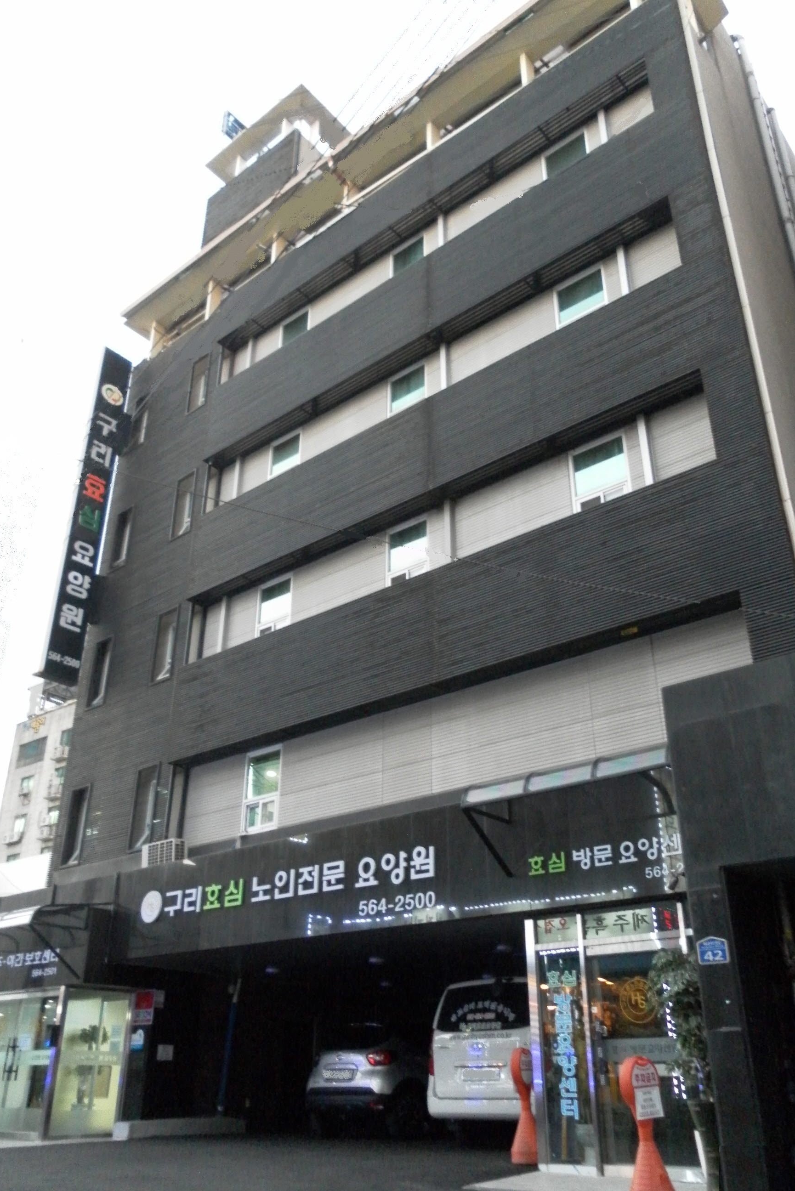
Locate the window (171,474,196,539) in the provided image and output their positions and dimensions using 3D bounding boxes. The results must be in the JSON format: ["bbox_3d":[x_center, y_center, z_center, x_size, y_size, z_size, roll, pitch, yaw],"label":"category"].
[{"bbox_3d":[-4.245,-1.816,19.444,0.590,1.480,0.180,-21,-33,35],"label":"window"}]

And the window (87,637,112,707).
[{"bbox_3d":[-5.943,1.588,19.374,0.615,1.420,0.180,-21,-33,35],"label":"window"}]

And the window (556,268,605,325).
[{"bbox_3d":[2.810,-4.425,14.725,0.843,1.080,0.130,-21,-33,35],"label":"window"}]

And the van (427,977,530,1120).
[{"bbox_3d":[2.687,6.817,13.963,1.920,1.925,5.130,-21,-35,35],"label":"van"}]

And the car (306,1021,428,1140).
[{"bbox_3d":[0.455,7.878,15.621,1.780,1.566,4.120,-21,-35,35],"label":"car"}]

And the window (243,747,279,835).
[{"bbox_3d":[-2.231,3.187,15.822,0.851,1.363,0.150,-21,-35,35],"label":"window"}]

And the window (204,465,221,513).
[{"bbox_3d":[-3.743,-2.222,19.621,0.468,1.343,0.200,-21,-35,35],"label":"window"}]

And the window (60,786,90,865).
[{"bbox_3d":[-6.001,4.335,18.094,0.660,1.440,0.180,-21,-33,35],"label":"window"}]

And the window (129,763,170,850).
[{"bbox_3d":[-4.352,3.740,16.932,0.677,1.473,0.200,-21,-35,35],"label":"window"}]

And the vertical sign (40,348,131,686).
[{"bbox_3d":[-6.868,-2.043,21.455,0.360,8.640,0.736,-21,-35,35],"label":"vertical sign"}]

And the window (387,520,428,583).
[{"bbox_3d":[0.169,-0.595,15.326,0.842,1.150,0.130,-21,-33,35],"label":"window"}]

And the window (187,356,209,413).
[{"bbox_3d":[-4.228,-4.522,20.742,0.605,1.360,0.180,-21,-33,35],"label":"window"}]

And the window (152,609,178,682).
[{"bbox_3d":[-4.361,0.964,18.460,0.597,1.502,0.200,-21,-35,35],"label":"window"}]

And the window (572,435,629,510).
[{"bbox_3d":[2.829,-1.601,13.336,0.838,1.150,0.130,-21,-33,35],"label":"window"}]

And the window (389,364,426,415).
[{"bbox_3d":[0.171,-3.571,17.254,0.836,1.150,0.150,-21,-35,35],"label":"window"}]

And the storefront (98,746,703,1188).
[{"bbox_3d":[-0.783,4.940,12.329,9.400,3.930,1.300,-21,-33,35],"label":"storefront"}]

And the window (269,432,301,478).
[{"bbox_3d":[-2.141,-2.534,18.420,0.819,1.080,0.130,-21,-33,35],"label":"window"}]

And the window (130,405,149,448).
[{"bbox_3d":[-5.972,-4.050,22.725,0.597,1.413,0.200,-21,-35,35],"label":"window"}]

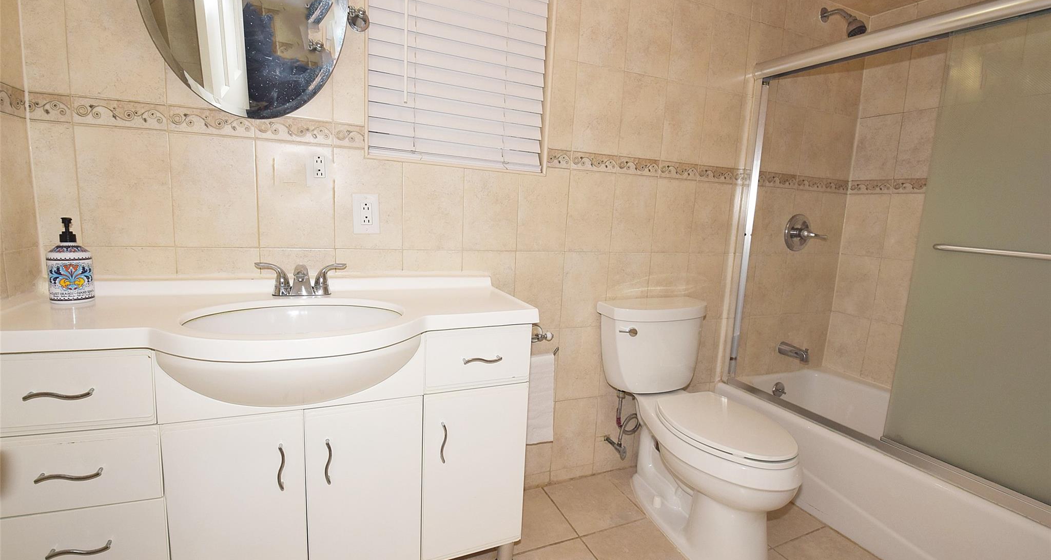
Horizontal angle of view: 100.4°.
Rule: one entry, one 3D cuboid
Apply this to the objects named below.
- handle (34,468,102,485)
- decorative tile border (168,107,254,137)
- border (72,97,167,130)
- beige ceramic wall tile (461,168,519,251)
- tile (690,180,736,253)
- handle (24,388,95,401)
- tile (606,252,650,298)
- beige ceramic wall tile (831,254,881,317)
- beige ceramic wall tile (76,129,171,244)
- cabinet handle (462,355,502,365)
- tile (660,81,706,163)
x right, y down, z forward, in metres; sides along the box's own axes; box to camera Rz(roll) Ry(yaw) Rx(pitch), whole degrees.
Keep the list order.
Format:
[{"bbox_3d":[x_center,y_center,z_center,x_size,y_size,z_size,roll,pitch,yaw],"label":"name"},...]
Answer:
[{"bbox_3d":[-0.909,0.391,0.874,0.103,0.023,0.026,-1,9,-22],"label":"handle"},{"bbox_3d":[-0.889,-0.445,1.247,0.202,0.068,0.010,-1,9,-21],"label":"decorative tile border"},{"bbox_3d":[-1.053,-0.430,1.145,0.200,0.064,0.010,-1,9,-22],"label":"border"},{"bbox_3d":[-0.123,-0.242,1.549,0.200,0.276,0.010,-1,9,-22],"label":"beige ceramic wall tile"},{"bbox_3d":[0.820,-0.273,1.942,0.202,0.307,0.010,-1,9,-22],"label":"tile"},{"bbox_3d":[-0.899,0.221,0.848,0.102,0.016,0.026,-1,10,-22],"label":"handle"},{"bbox_3d":[0.425,0.039,1.817,0.200,0.303,0.010,-1,9,-22],"label":"tile"},{"bbox_3d":[1.706,0.032,2.256,0.010,0.307,0.200,-1,9,-22],"label":"beige ceramic wall tile"},{"bbox_3d":[-1.091,-0.250,1.201,0.202,0.308,0.010,-1,9,-21],"label":"beige ceramic wall tile"},{"bbox_3d":[-0.118,0.219,1.204,0.109,0.023,0.027,-1,9,-22],"label":"cabinet handle"},{"bbox_3d":[0.649,-0.641,1.798,0.202,0.307,0.010,-1,10,-22],"label":"tile"}]

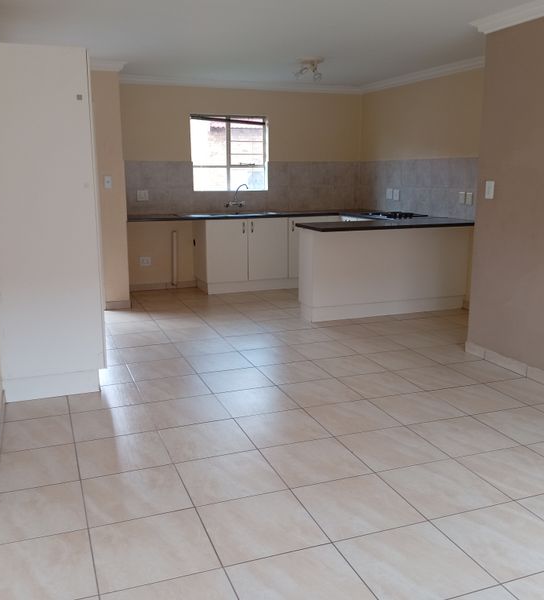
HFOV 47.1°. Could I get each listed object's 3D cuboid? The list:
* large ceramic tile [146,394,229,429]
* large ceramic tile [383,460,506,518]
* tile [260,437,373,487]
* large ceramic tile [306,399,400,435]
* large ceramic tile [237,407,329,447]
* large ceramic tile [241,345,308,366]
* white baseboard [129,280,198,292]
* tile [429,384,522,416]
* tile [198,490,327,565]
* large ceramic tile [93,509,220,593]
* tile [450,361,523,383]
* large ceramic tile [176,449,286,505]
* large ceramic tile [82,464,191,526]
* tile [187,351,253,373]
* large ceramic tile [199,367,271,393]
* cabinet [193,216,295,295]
[{"bbox_3d":[-0.514,0.675,3.789,0.439,0.010,0.439,-4,12,-20],"label":"large ceramic tile"},{"bbox_3d":[0.781,0.861,2.868,0.439,0.010,0.436,-4,13,-20],"label":"large ceramic tile"},{"bbox_3d":[0.213,0.809,3.116,0.439,0.010,0.436,-4,13,-20],"label":"tile"},{"bbox_3d":[0.471,0.694,3.686,0.439,0.010,0.439,-4,12,-20],"label":"large ceramic tile"},{"bbox_3d":[0.059,0.725,3.516,0.439,0.010,0.436,-4,13,-20],"label":"large ceramic tile"},{"bbox_3d":[0.006,0.443,4.905,0.439,0.010,0.439,-4,12,-20],"label":"large ceramic tile"},{"bbox_3d":[-1.367,-0.155,7.603,0.939,0.075,0.015,-4,12,-20],"label":"white baseboard"},{"bbox_3d":[1.288,0.621,3.938,0.434,0.010,0.434,-5,12,-20],"label":"tile"},{"bbox_3d":[-0.048,0.907,2.513,0.430,0.010,0.430,-4,12,-20],"label":"tile"},{"bbox_3d":[-0.474,0.980,2.472,0.447,0.010,0.447,-5,12,-20],"label":"large ceramic tile"},{"bbox_3d":[1.527,0.516,4.534,0.365,0.010,0.439,-4,12,-20],"label":"tile"},{"bbox_3d":[-0.202,0.833,2.941,0.434,0.010,0.434,-5,12,-20],"label":"large ceramic tile"},{"bbox_3d":[-0.616,0.873,2.811,0.439,0.010,0.436,-4,13,-20],"label":"large ceramic tile"},{"bbox_3d":[-0.409,0.493,4.856,0.447,0.010,0.447,-5,12,-20],"label":"tile"},{"bbox_3d":[-0.249,0.556,4.317,0.439,0.010,0.436,-4,13,-20],"label":"large ceramic tile"},{"bbox_3d":[-0.357,-0.571,7.576,1.028,0.855,0.554,-4,13,-20],"label":"cabinet"}]

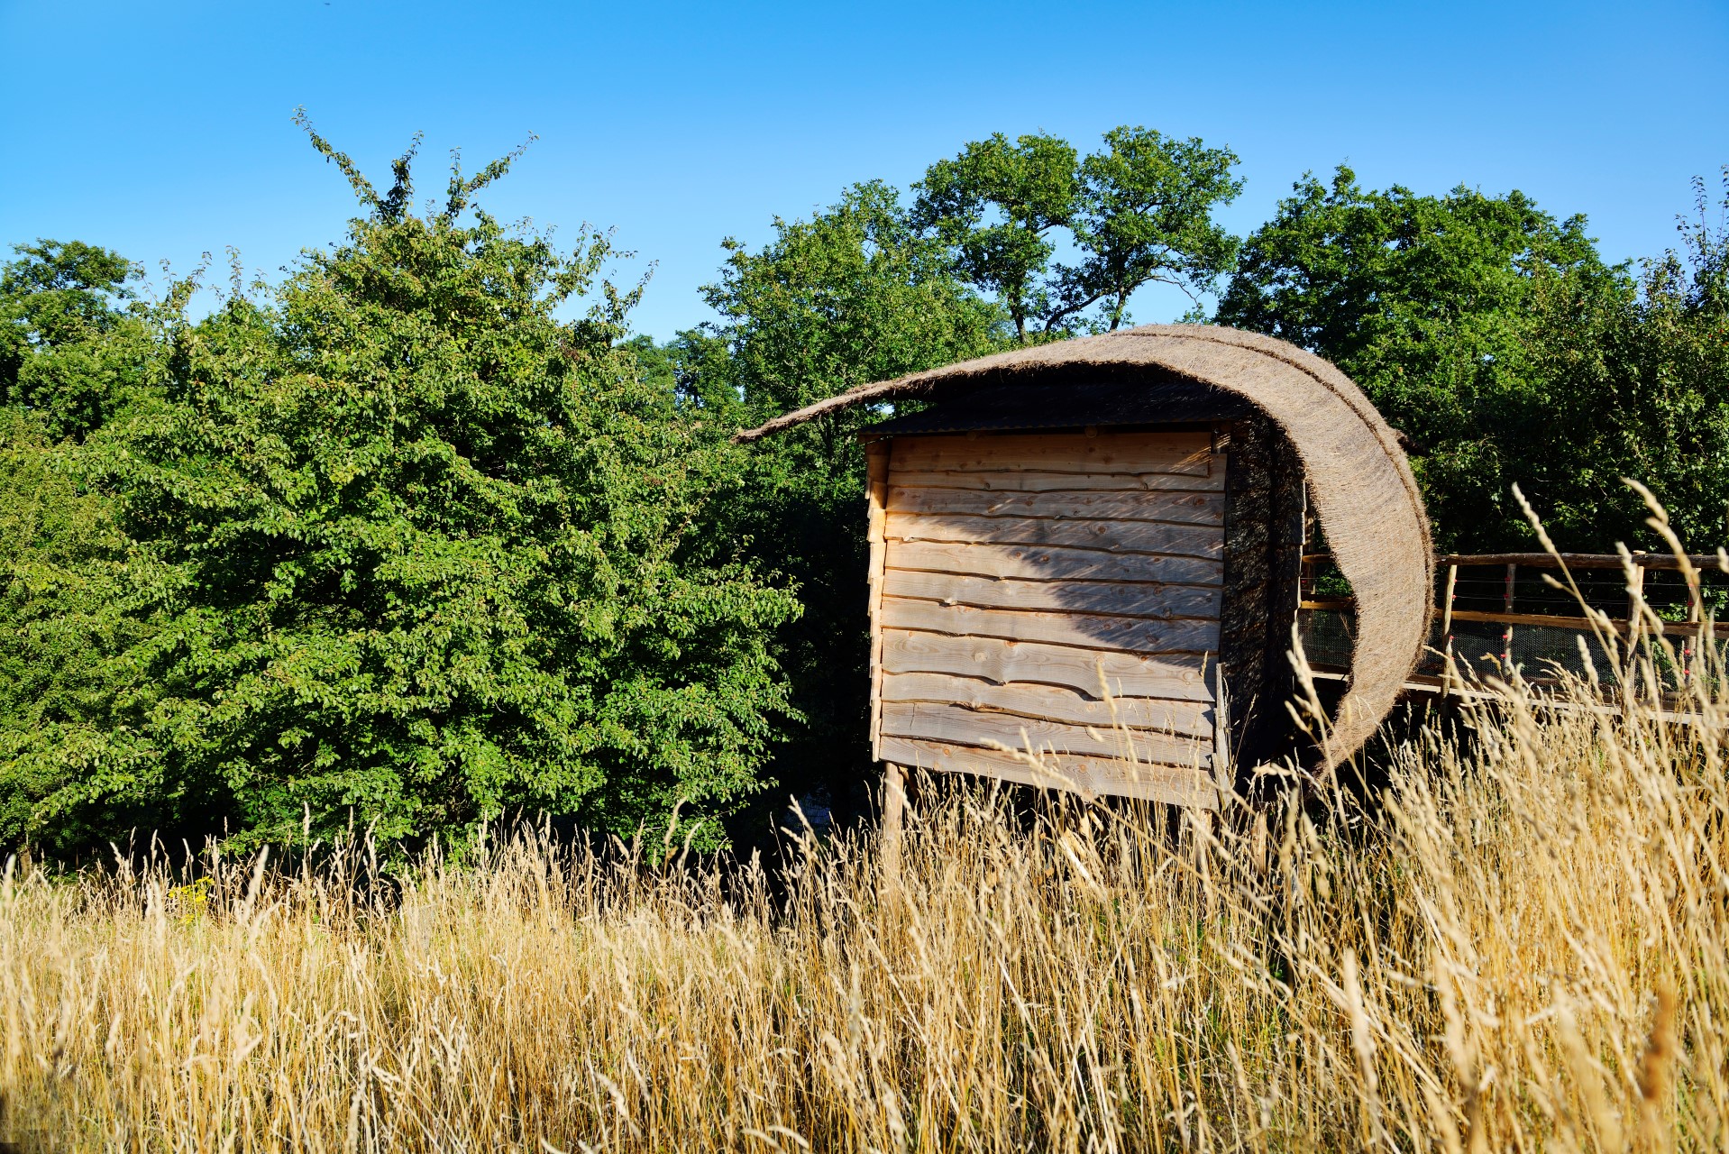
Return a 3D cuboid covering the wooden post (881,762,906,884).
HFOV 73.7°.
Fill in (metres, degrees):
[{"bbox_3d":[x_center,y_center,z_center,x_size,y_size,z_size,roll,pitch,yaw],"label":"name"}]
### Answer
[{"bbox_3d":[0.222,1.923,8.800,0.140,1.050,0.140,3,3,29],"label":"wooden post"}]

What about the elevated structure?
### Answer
[{"bbox_3d":[1.353,-0.290,9.629,5.800,3.450,3.200,3,3,29],"label":"elevated structure"}]

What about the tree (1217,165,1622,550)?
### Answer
[{"bbox_3d":[7.836,-1.721,16.669,5.900,8.030,5.300,1,2,0],"label":"tree"}]

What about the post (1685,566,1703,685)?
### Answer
[{"bbox_3d":[6.403,0.391,8.900,0.100,1.050,0.100,3,3,29],"label":"post"}]

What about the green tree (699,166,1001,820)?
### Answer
[{"bbox_3d":[-0.329,-1.137,15.671,4.600,8.140,4.400,1,2,0],"label":"green tree"}]

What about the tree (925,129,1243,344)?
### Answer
[{"bbox_3d":[3.430,-2.343,19.202,5.400,9.640,5.000,1,2,0],"label":"tree"}]

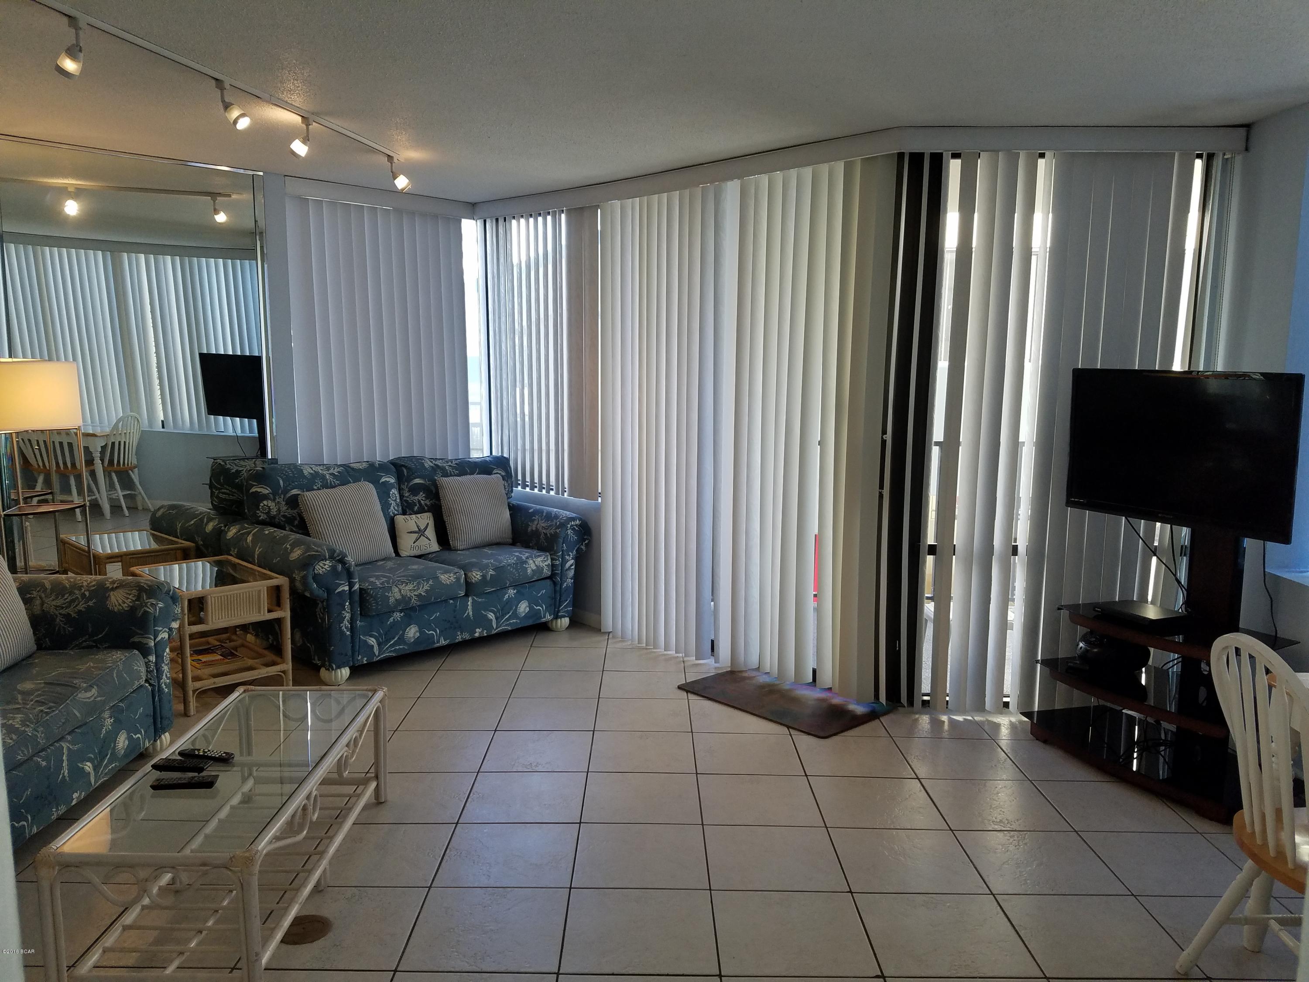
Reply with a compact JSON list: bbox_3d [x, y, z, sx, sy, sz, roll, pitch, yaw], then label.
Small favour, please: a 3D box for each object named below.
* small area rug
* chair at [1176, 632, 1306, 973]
[{"bbox_3d":[0.608,0.939,4.548,0.870,0.012,0.577,8,10,44],"label":"small area rug"},{"bbox_3d":[1.508,0.780,2.171,0.520,0.943,0.496,1,7,1],"label":"chair"}]

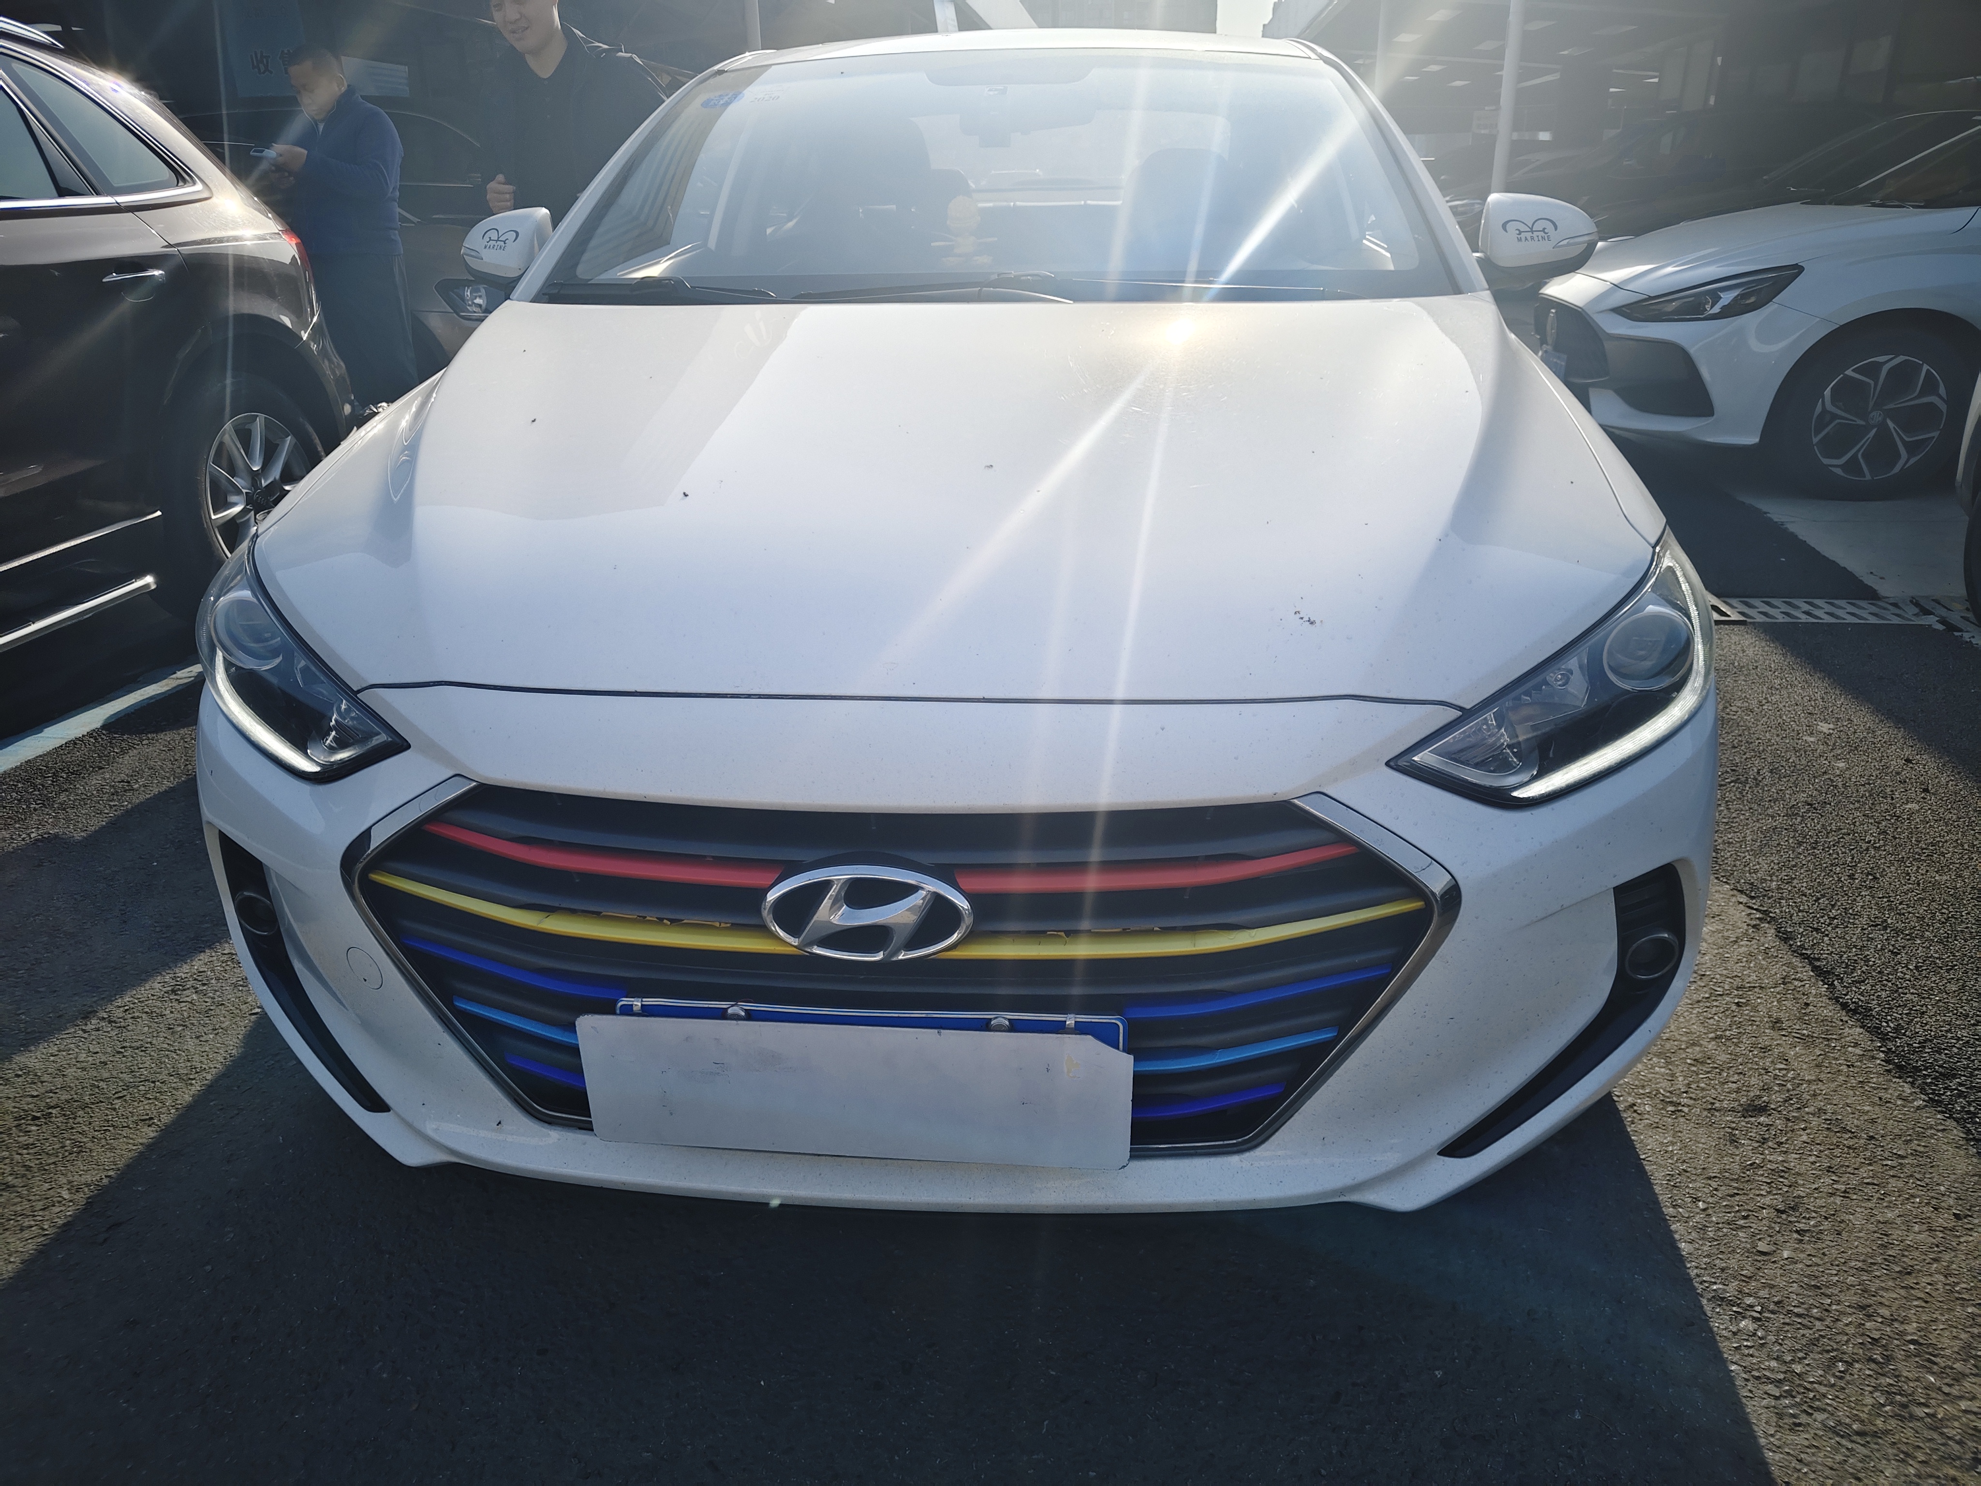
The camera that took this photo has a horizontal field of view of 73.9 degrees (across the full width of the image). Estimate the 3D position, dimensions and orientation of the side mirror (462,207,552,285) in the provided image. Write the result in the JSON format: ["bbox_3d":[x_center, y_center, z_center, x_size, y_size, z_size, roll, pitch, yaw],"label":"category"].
[{"bbox_3d":[-0.909,-0.934,2.499,0.195,0.135,0.115,1,21,5],"label":"side mirror"}]

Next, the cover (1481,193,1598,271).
[{"bbox_3d":[0.964,-0.905,2.337,0.195,0.135,0.115,1,21,5],"label":"cover"}]

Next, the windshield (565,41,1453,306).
[{"bbox_3d":[0.019,-1.016,2.306,1.460,0.140,0.950,1,50,5],"label":"windshield"}]

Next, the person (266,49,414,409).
[{"bbox_3d":[-2.429,-1.688,4.997,0.500,1.700,0.440,15,26,36],"label":"person"}]

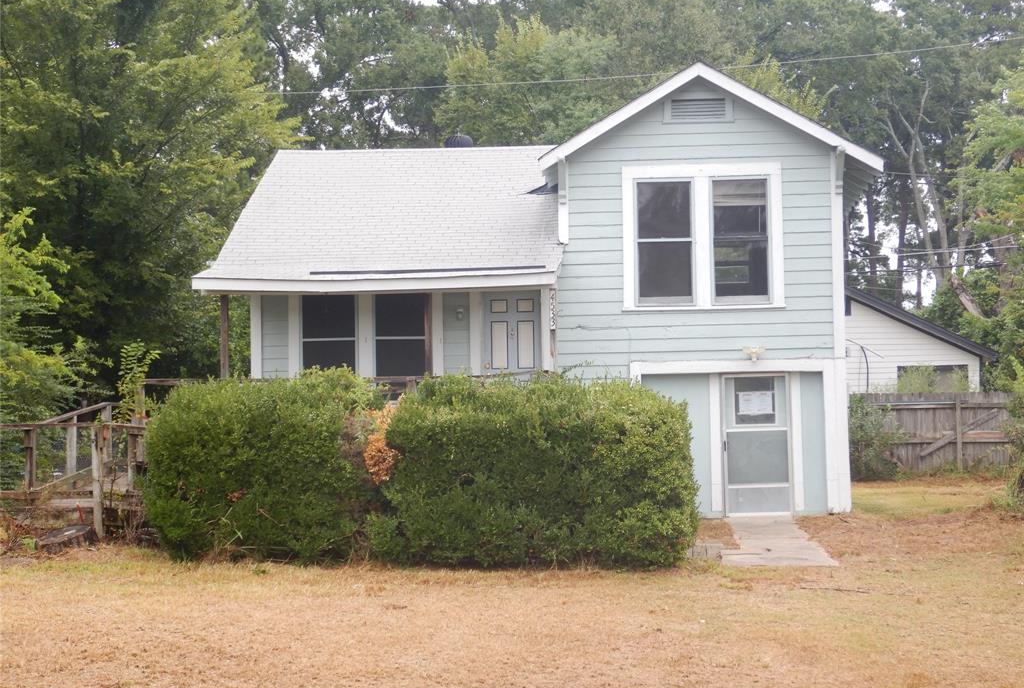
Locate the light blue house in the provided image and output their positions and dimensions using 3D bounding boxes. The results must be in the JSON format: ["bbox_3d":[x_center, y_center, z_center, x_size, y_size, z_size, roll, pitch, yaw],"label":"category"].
[{"bbox_3d":[0.769,-0.519,30.064,9.757,6.396,9.400,-1,-2,6],"label":"light blue house"}]

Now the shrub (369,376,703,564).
[{"bbox_3d":[0.224,1.309,18.883,3.379,1.870,1.900,-1,-2,6],"label":"shrub"}]

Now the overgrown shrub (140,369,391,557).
[{"bbox_3d":[-2.578,1.346,19.561,2.537,1.950,1.900,-1,-2,6],"label":"overgrown shrub"}]

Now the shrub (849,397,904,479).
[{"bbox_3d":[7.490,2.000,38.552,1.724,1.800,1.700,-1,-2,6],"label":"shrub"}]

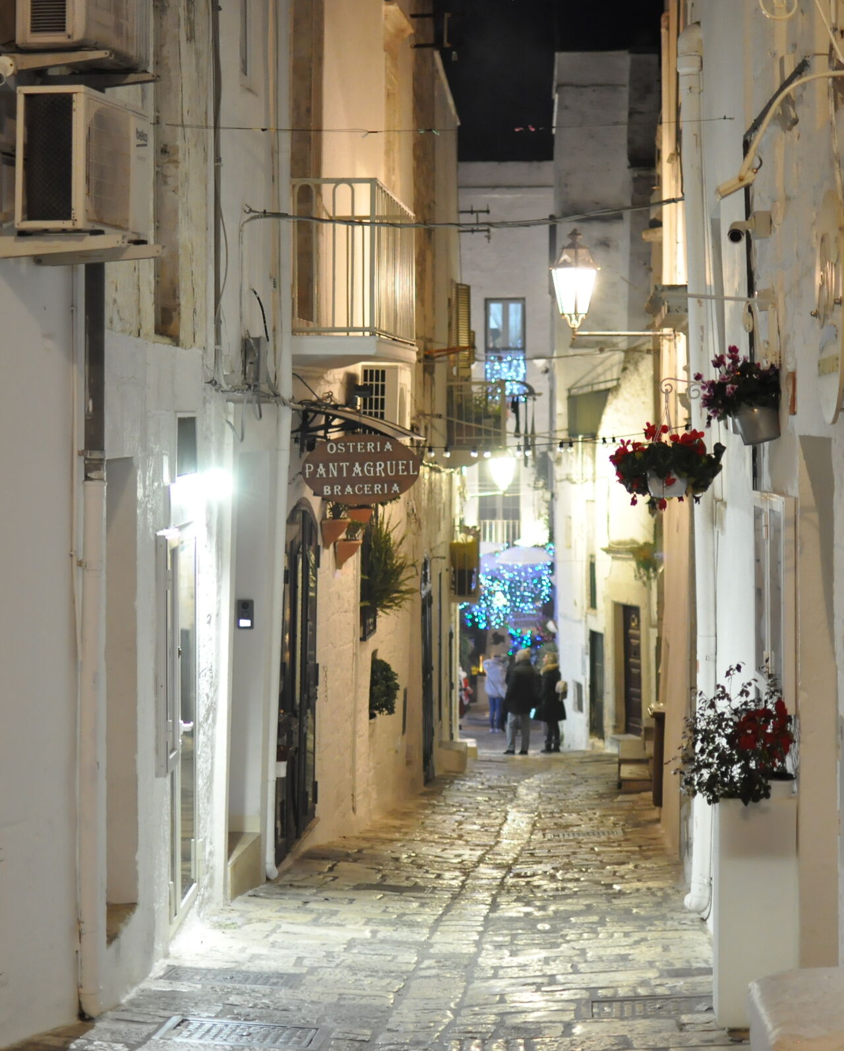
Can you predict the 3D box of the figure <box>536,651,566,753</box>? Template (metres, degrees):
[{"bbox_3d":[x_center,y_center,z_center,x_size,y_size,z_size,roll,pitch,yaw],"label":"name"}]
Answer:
[{"bbox_3d":[2.145,2.931,37.900,0.380,1.660,0.460,2,4,42],"label":"figure"}]

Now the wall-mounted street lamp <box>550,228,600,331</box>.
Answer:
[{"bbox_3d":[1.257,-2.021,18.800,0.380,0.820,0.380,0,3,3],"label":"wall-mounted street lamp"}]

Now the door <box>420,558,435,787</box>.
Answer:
[{"bbox_3d":[0.082,1.826,28.700,0.120,2.750,1.200,0,2,6],"label":"door"}]

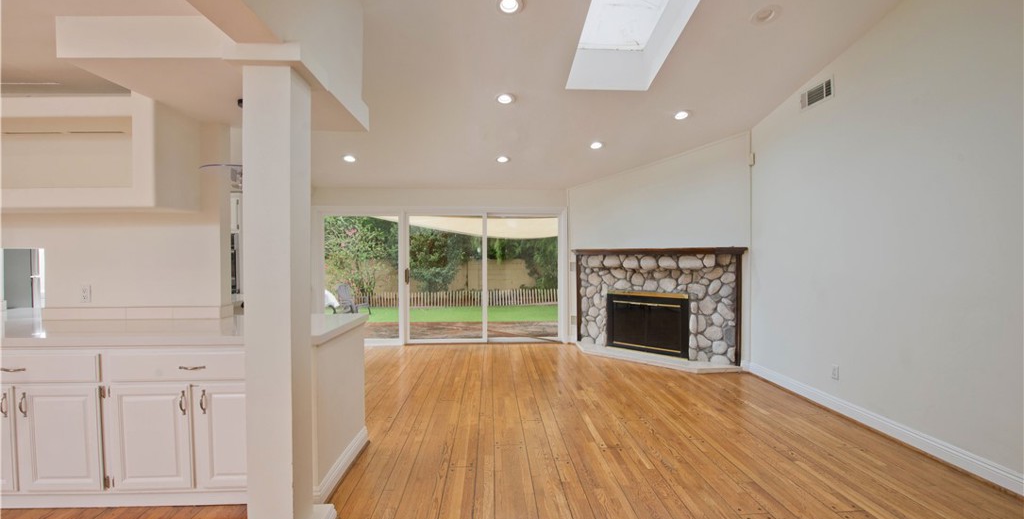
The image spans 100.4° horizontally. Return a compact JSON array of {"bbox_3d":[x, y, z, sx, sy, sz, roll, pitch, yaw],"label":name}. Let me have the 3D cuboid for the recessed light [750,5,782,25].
[{"bbox_3d":[1.924,-1.868,3.231,0.200,0.050,0.200,0,-13,-3],"label":"recessed light"}]

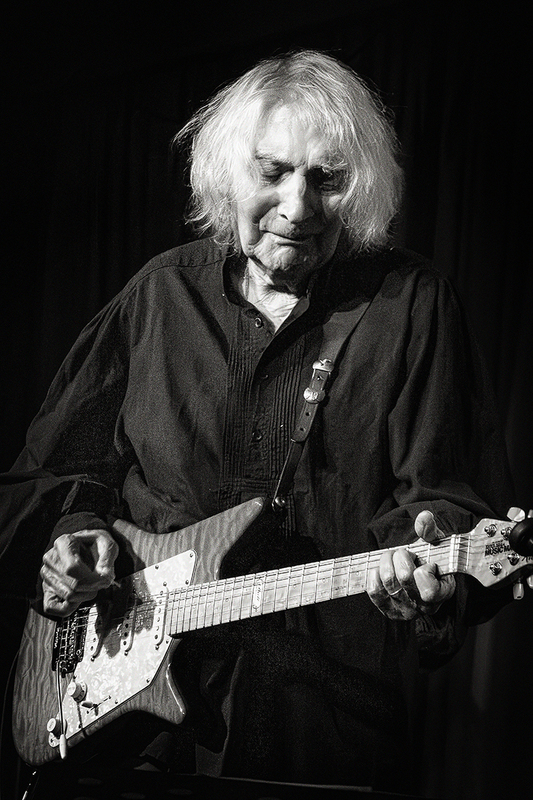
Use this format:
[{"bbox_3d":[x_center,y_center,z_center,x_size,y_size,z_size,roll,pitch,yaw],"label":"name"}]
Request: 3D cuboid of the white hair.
[{"bbox_3d":[0.029,-0.285,3.280,0.260,0.245,0.240,8,19,-11],"label":"white hair"}]

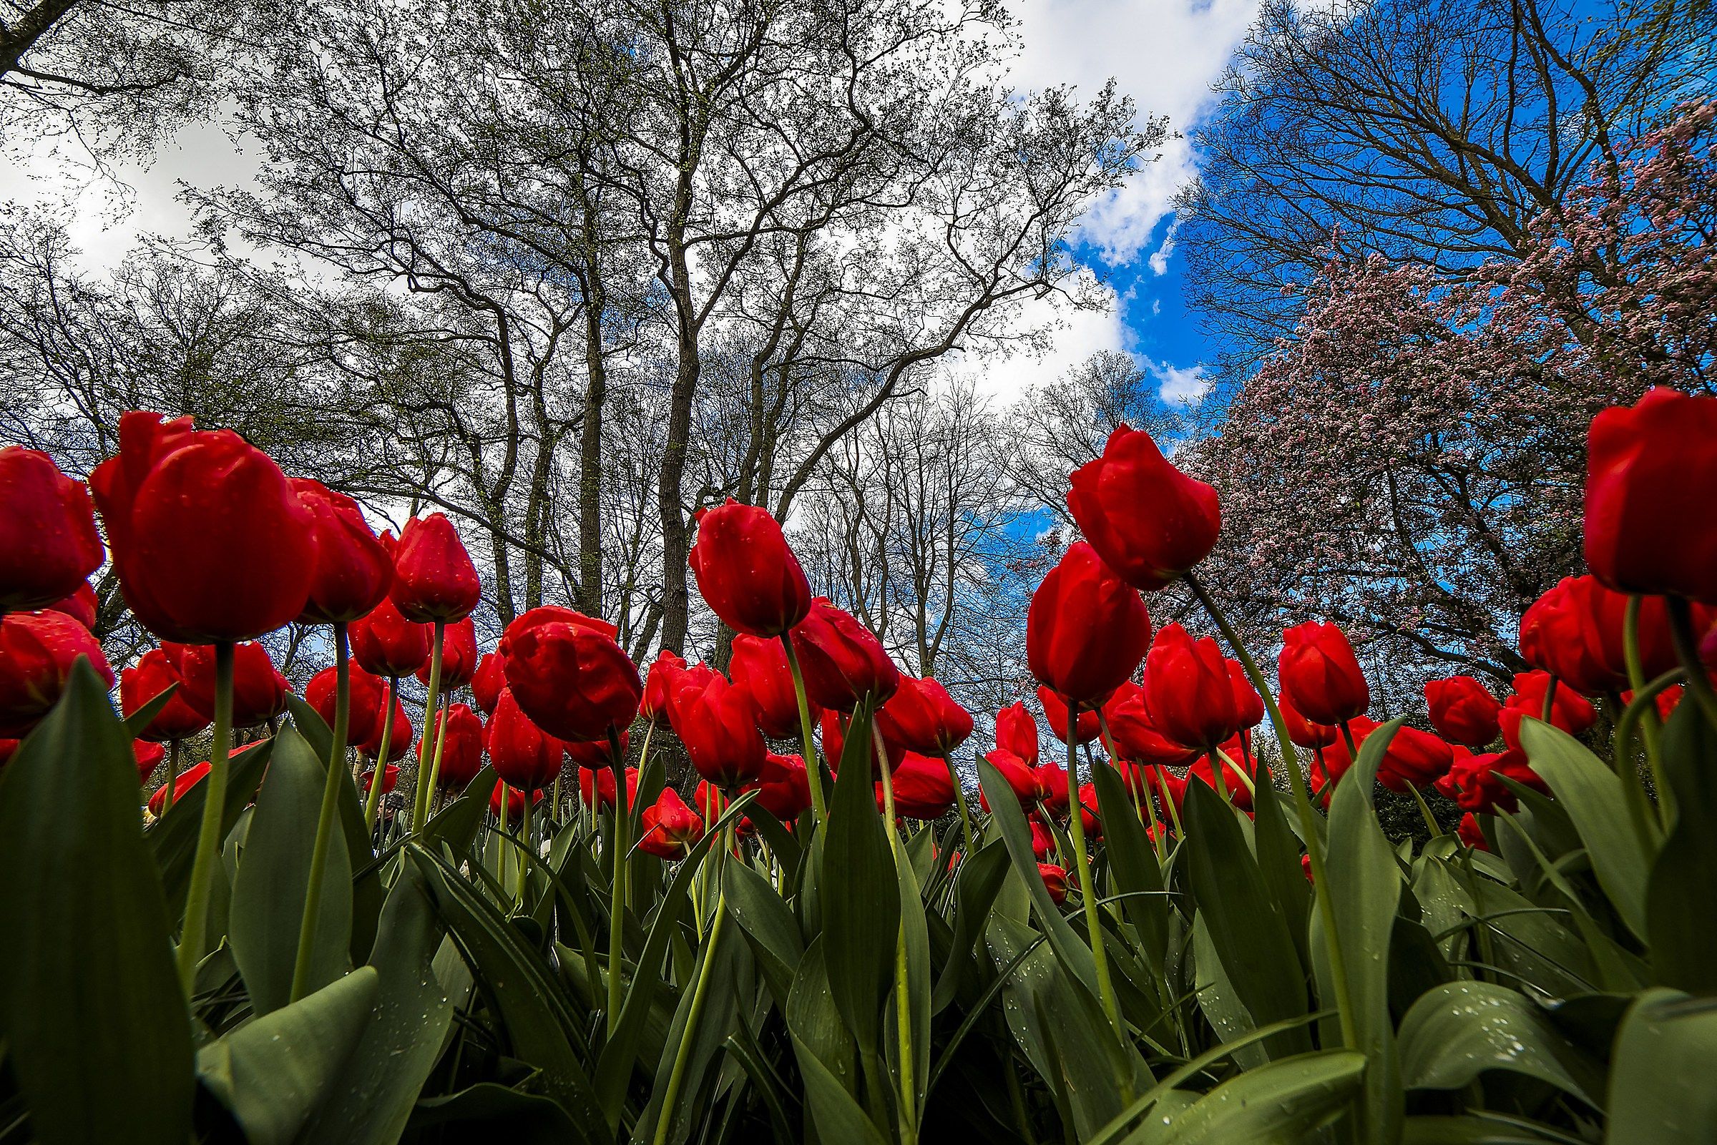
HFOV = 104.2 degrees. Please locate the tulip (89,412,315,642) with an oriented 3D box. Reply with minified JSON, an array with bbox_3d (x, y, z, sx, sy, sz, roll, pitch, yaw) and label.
[{"bbox_3d":[-0.227,-0.017,0.235,0.057,0.084,0.057,-19,-18,0],"label":"tulip"}]

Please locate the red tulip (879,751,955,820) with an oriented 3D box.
[{"bbox_3d":[0.056,0.195,0.617,0.065,0.060,0.060,25,-14,9],"label":"red tulip"}]

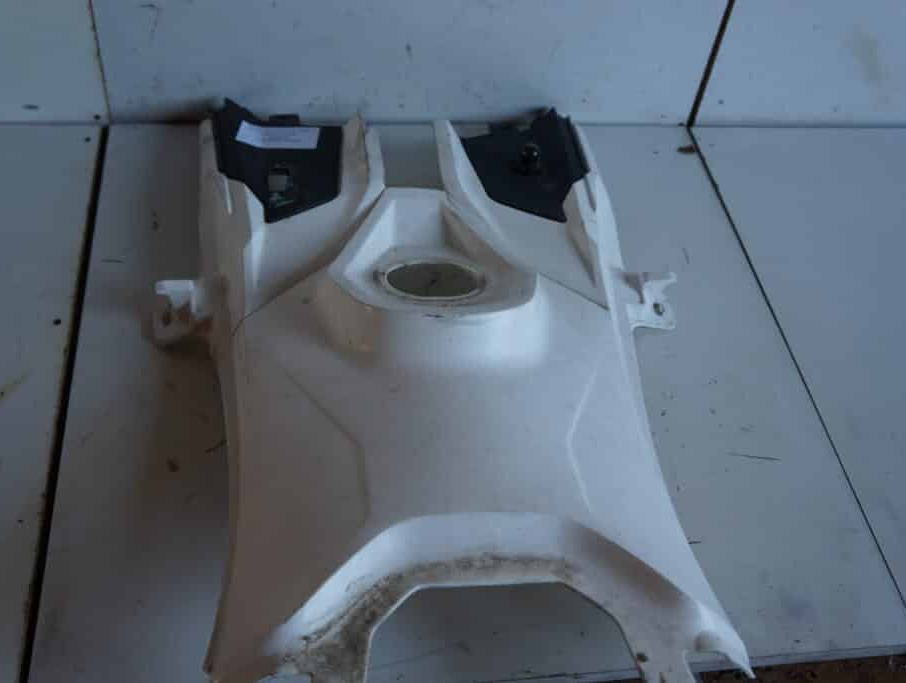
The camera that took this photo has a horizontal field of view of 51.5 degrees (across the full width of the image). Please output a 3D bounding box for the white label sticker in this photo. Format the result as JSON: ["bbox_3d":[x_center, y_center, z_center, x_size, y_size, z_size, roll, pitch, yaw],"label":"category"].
[{"bbox_3d":[-0.173,-0.206,0.936,0.079,0.008,0.034,1,48,-2],"label":"white label sticker"}]

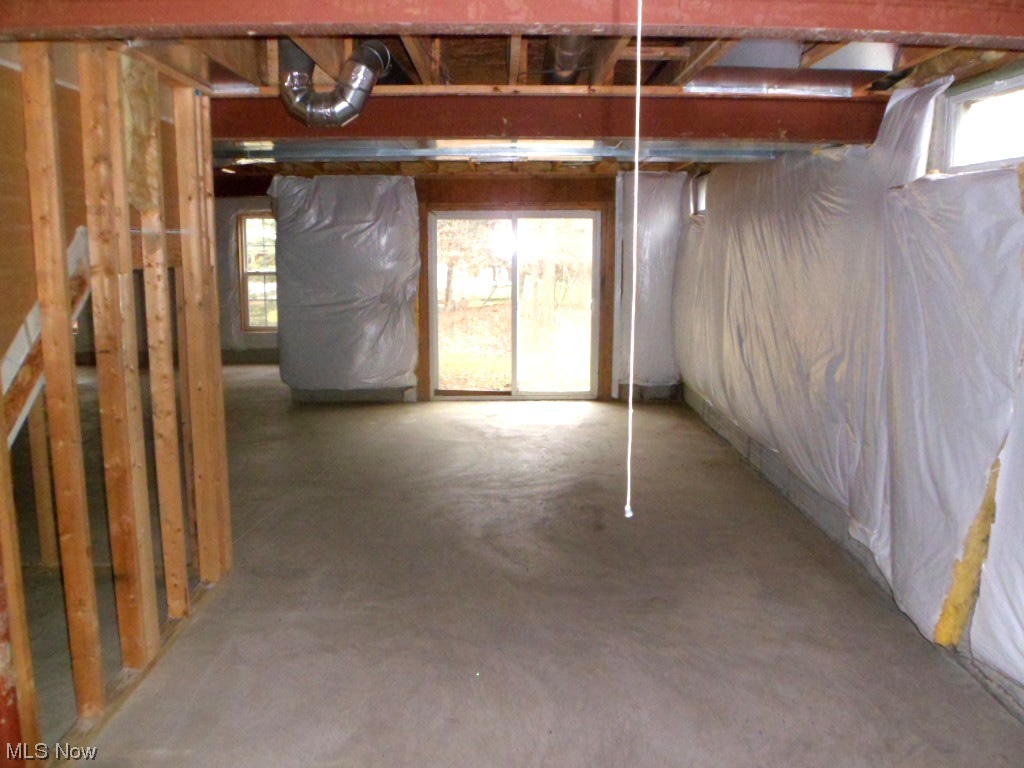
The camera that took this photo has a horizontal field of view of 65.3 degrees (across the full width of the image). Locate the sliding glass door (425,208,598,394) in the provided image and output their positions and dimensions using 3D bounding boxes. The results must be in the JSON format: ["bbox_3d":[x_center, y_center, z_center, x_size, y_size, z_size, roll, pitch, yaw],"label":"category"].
[{"bbox_3d":[0.031,-0.834,8.665,1.840,2.040,0.120,0,10,0],"label":"sliding glass door"}]

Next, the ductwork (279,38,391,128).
[{"bbox_3d":[-0.737,-1.278,3.394,0.460,0.360,0.190,0,10,0],"label":"ductwork"}]

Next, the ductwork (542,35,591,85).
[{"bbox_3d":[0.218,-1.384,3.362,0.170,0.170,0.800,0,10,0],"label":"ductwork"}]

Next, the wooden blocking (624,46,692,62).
[{"bbox_3d":[0.634,-1.474,3.568,0.360,0.042,0.090,0,10,0],"label":"wooden blocking"}]

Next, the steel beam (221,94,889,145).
[{"bbox_3d":[0.173,-1.236,3.723,3.280,0.195,0.110,0,10,0],"label":"steel beam"}]

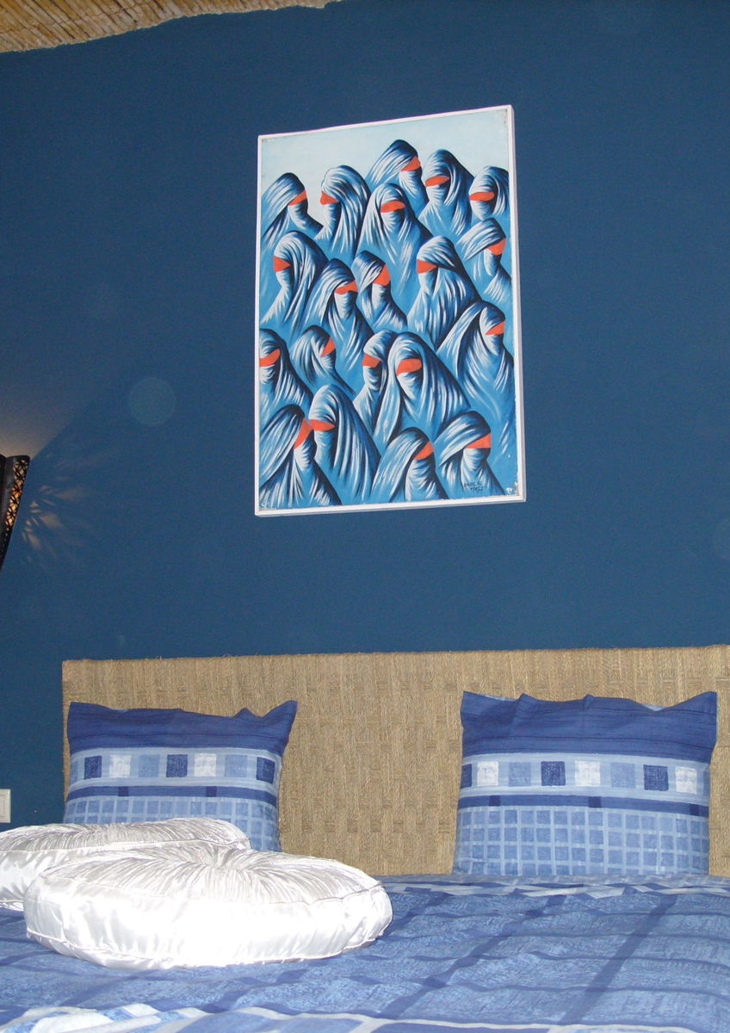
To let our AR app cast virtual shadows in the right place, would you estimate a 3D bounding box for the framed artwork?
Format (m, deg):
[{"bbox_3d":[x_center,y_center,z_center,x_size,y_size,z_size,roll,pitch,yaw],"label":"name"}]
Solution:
[{"bbox_3d":[0.052,-0.496,3.692,0.657,0.962,0.030,-3,-7,16],"label":"framed artwork"}]

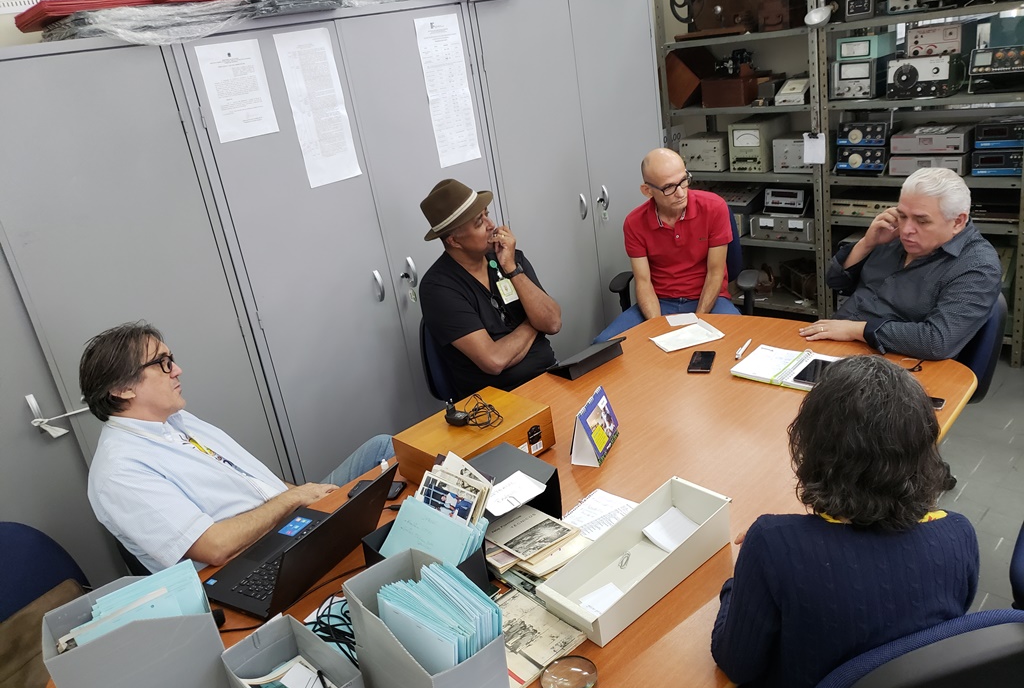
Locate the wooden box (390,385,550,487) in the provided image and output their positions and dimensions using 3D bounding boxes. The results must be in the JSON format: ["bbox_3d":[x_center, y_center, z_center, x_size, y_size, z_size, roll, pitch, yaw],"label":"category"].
[{"bbox_3d":[-0.099,0.266,2.123,0.354,0.117,0.259,-26,26,-37],"label":"wooden box"}]

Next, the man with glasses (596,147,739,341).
[{"bbox_3d":[0.662,-0.154,3.287,0.620,1.330,0.700,0,23,23],"label":"man with glasses"}]

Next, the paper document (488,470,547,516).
[{"bbox_3d":[-0.006,0.321,1.650,0.148,0.012,0.105,-27,27,-37],"label":"paper document"}]

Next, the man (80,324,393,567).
[{"bbox_3d":[-0.635,0.473,2.236,0.900,1.260,0.600,-22,25,-28],"label":"man"}]

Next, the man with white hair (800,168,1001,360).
[{"bbox_3d":[1.175,0.102,2.458,0.760,1.230,0.540,-15,22,-14],"label":"man with white hair"}]

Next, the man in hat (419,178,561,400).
[{"bbox_3d":[0.076,0.092,2.744,0.760,1.370,0.530,1,24,24],"label":"man in hat"}]

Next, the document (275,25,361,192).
[{"bbox_3d":[-0.679,-0.833,2.726,0.211,0.513,0.005,-25,26,-35],"label":"document"}]

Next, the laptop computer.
[{"bbox_3d":[-0.484,0.418,1.732,0.385,0.230,0.328,6,26,35],"label":"laptop computer"}]

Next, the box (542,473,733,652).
[{"bbox_3d":[0.260,0.431,1.560,0.430,0.102,0.153,-25,26,-35],"label":"box"}]

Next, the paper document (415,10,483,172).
[{"bbox_3d":[-0.246,-1.001,3.059,0.213,0.558,0.008,-27,27,-37],"label":"paper document"}]

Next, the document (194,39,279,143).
[{"bbox_3d":[-0.897,-0.833,2.533,0.210,0.297,0.004,-25,26,-35],"label":"document"}]

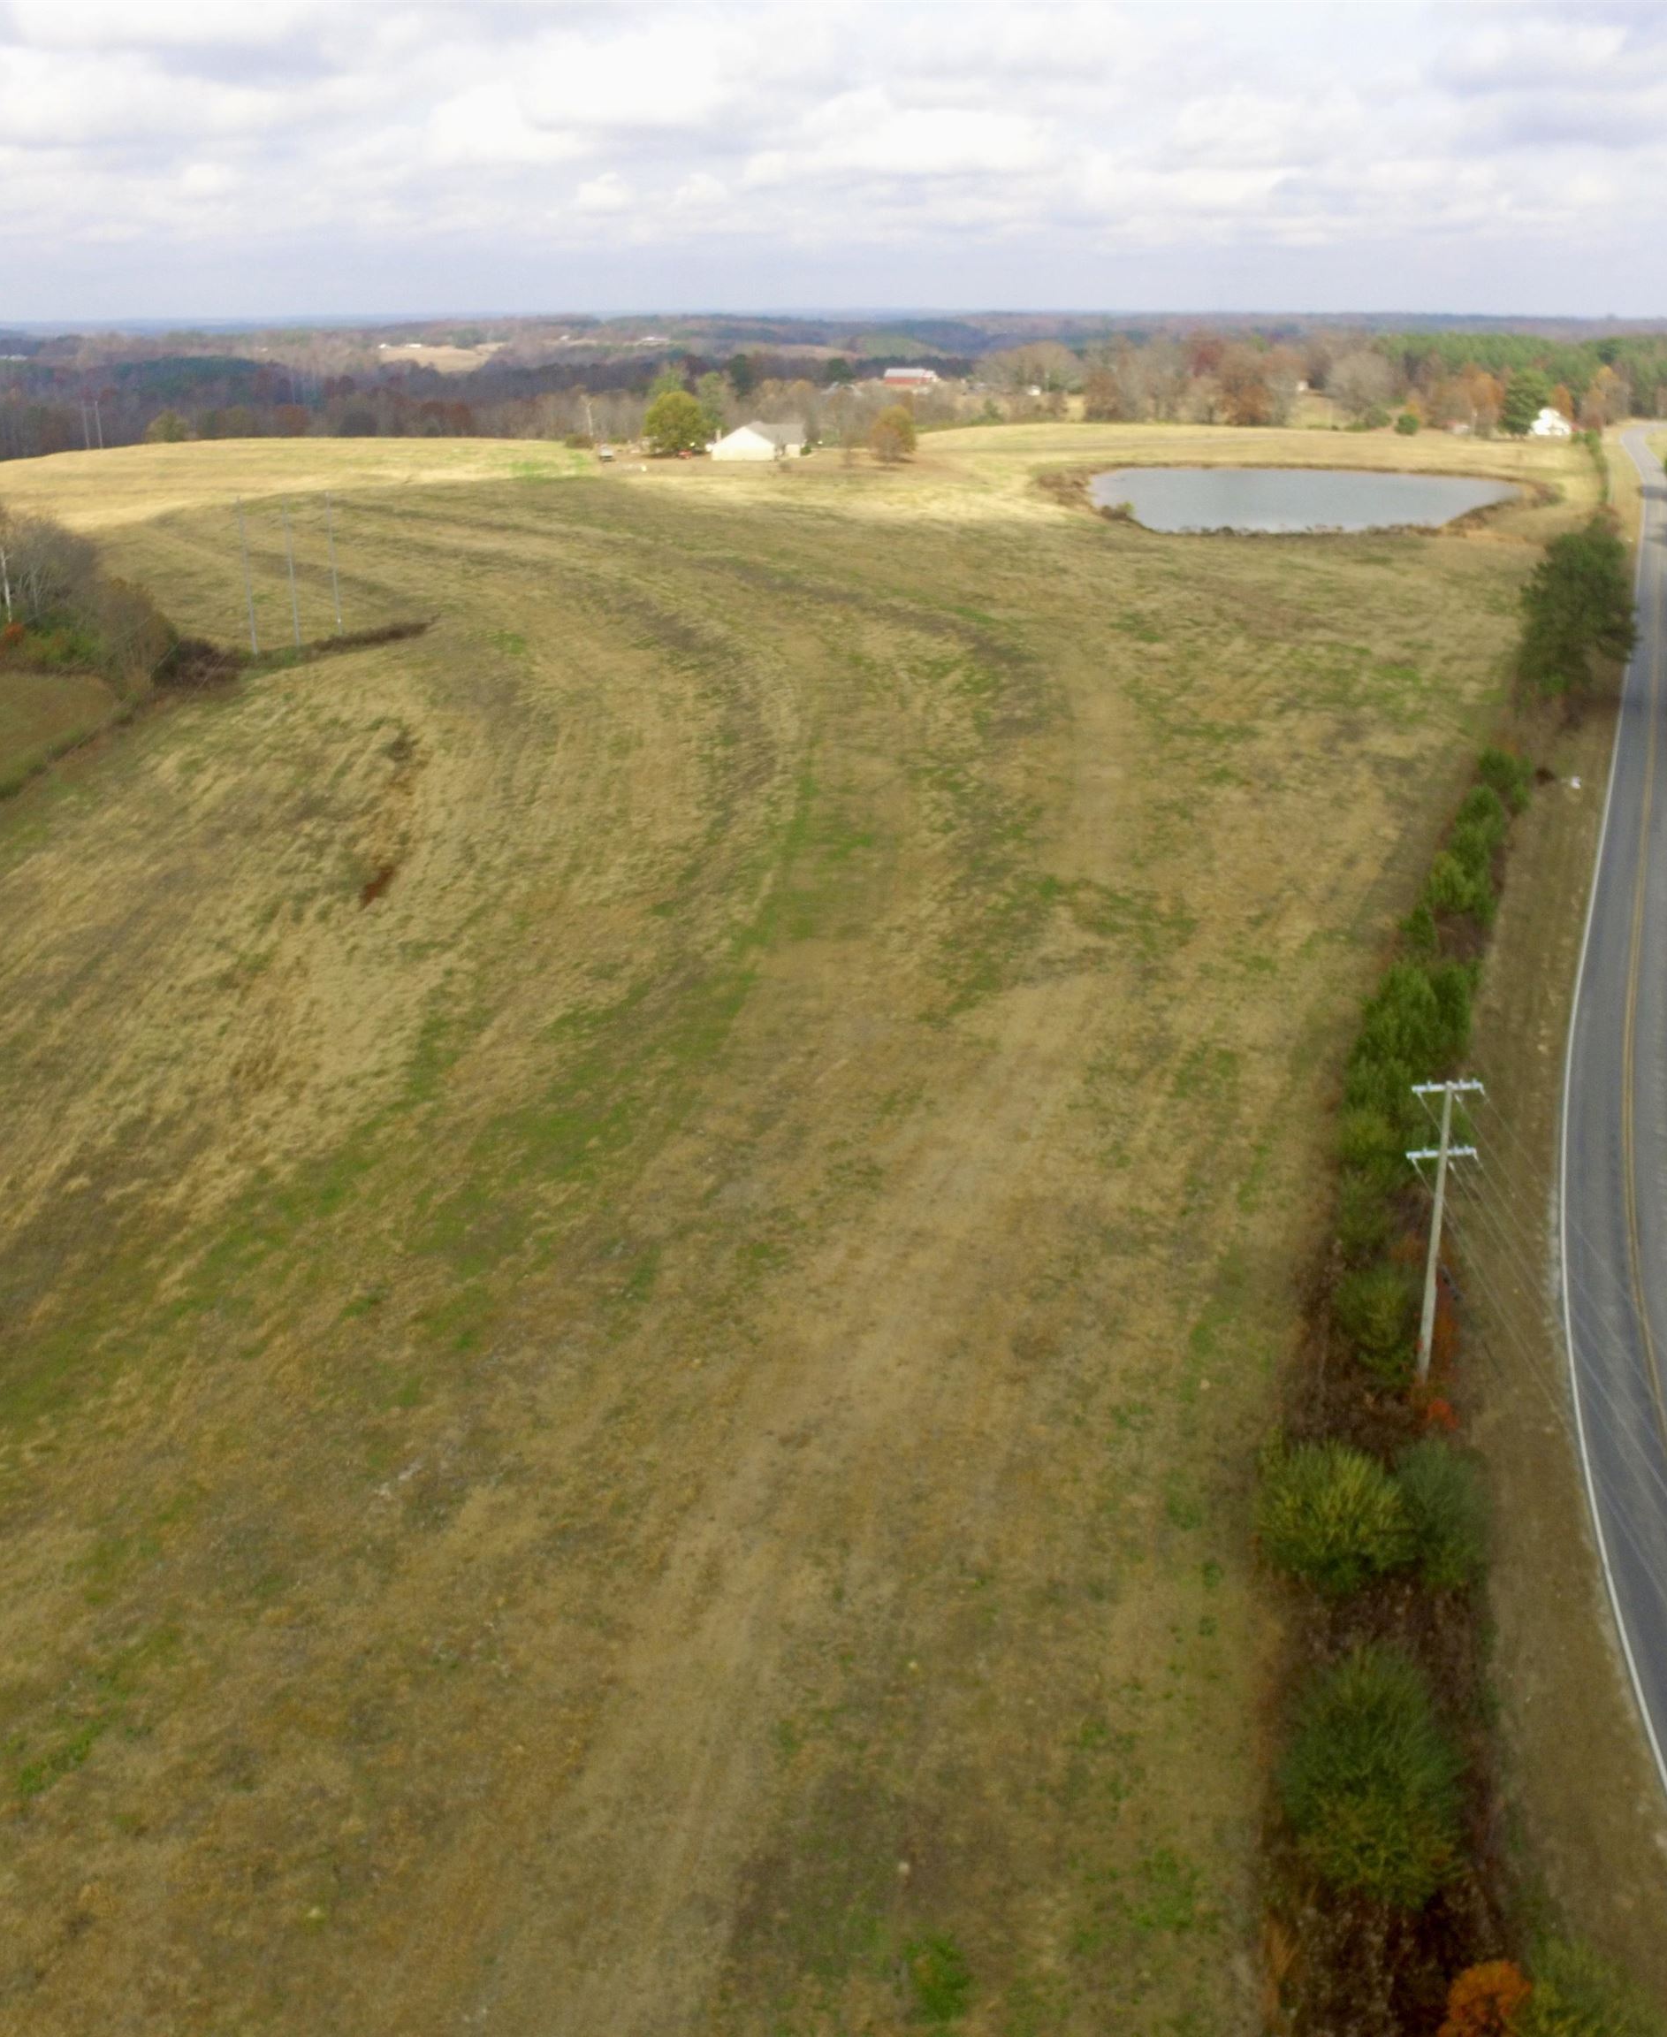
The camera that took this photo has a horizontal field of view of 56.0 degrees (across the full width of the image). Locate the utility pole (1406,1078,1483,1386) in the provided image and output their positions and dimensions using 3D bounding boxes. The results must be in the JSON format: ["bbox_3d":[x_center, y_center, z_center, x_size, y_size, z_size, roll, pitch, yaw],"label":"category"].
[{"bbox_3d":[21.336,7.804,55.485,2.550,12.513,0.500,-6,24,-2],"label":"utility pole"}]

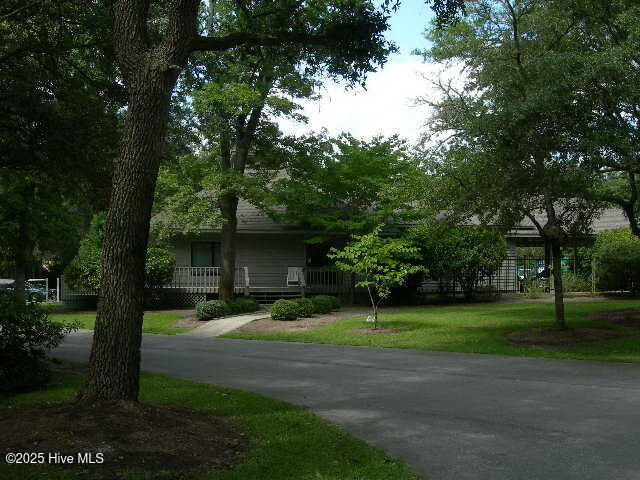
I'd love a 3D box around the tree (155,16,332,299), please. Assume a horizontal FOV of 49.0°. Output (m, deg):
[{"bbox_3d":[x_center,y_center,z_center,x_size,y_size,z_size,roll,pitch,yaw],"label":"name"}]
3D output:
[{"bbox_3d":[-3.103,-3.265,28.500,7.100,11.650,6.500,0,-2,-3],"label":"tree"}]

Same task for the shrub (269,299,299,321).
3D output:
[{"bbox_3d":[-1.177,2.305,23.300,0.950,0.720,0.950,0,-2,-3],"label":"shrub"}]

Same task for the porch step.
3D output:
[{"bbox_3d":[-1.876,2.469,30.300,2.250,0.660,0.950,0,-2,-3],"label":"porch step"}]

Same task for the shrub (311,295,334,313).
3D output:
[{"bbox_3d":[0.055,2.368,25.800,0.850,0.730,0.850,0,-2,-3],"label":"shrub"}]

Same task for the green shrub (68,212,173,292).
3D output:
[{"bbox_3d":[-8.518,0.662,30.000,4.600,3.640,3.600,0,-2,-3],"label":"green shrub"}]

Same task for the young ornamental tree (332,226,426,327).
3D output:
[{"bbox_3d":[1.592,1.057,19.800,2.650,2.850,2.400,0,-2,-3],"label":"young ornamental tree"}]

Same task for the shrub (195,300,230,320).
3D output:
[{"bbox_3d":[-3.519,2.308,23.000,1.120,0.650,1.050,0,-2,-3],"label":"shrub"}]

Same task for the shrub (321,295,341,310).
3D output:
[{"bbox_3d":[0.404,2.402,27.000,0.820,0.610,0.820,0,-2,-3],"label":"shrub"}]

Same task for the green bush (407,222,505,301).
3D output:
[{"bbox_3d":[5.675,0.887,29.000,3.900,3.200,3.300,0,-2,0],"label":"green bush"}]

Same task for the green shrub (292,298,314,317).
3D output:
[{"bbox_3d":[-0.578,2.363,24.600,0.850,0.620,0.850,0,-2,-3],"label":"green shrub"}]

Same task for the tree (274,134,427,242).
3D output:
[{"bbox_3d":[1.239,-0.987,29.500,6.300,6.820,5.800,0,-2,-3],"label":"tree"}]

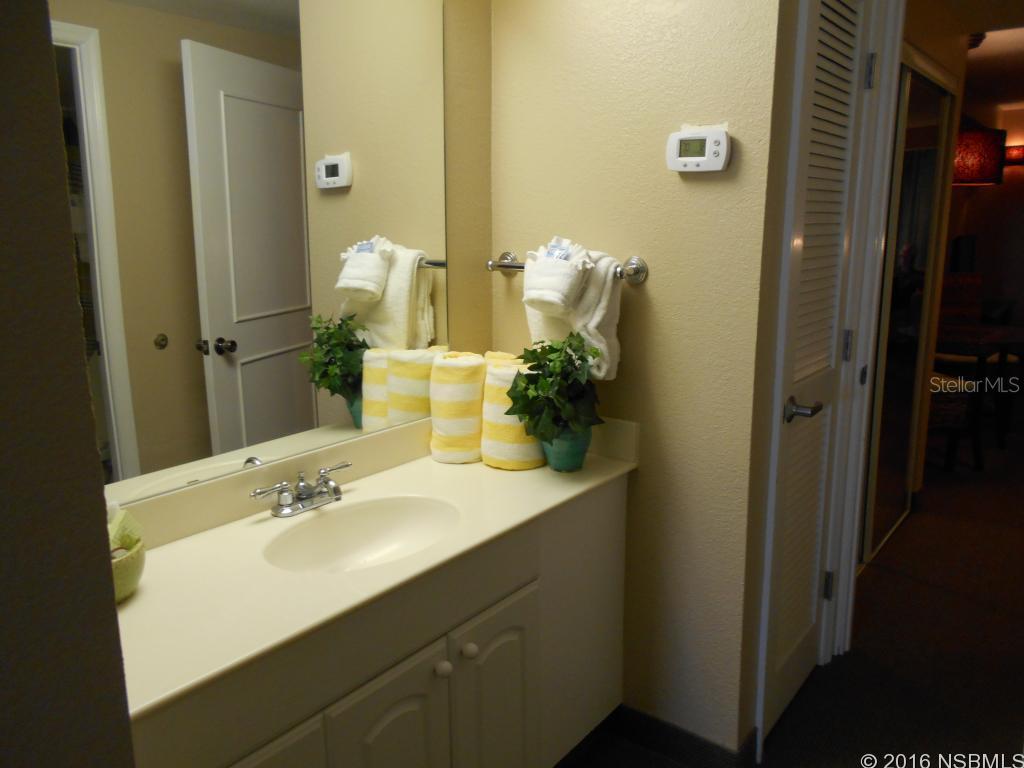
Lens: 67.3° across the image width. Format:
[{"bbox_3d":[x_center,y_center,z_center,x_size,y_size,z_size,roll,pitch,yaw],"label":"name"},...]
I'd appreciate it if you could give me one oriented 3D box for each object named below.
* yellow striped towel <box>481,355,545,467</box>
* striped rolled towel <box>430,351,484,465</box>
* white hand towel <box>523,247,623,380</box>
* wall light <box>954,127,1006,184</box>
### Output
[{"bbox_3d":[0.004,0.077,2.056,0.171,0.277,0.171,-1,12,0],"label":"yellow striped towel"},{"bbox_3d":[-0.147,0.064,2.109,0.143,0.283,0.143,-1,12,0],"label":"striped rolled towel"},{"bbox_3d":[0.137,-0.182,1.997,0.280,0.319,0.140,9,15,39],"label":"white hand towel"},{"bbox_3d":[2.586,-1.280,4.338,0.360,0.295,0.360,9,15,39],"label":"wall light"}]

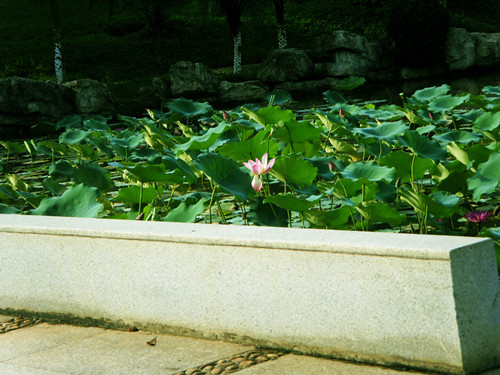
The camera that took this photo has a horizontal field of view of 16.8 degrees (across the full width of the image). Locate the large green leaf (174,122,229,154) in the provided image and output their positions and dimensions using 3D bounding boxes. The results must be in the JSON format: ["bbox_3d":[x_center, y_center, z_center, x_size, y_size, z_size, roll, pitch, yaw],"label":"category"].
[{"bbox_3d":[-0.344,-0.348,12.000,0.383,0.180,0.360,-7,7,-1],"label":"large green leaf"}]

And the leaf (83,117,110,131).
[{"bbox_3d":[-1.865,-0.777,20.528,0.333,0.139,0.317,-7,7,0],"label":"leaf"}]

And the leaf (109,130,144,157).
[{"bbox_3d":[-1.191,-0.424,16.300,0.335,0.139,0.318,-7,21,0],"label":"leaf"}]

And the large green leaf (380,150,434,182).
[{"bbox_3d":[1.090,-0.145,11.700,0.365,0.093,0.347,-4,-21,0],"label":"large green leaf"}]

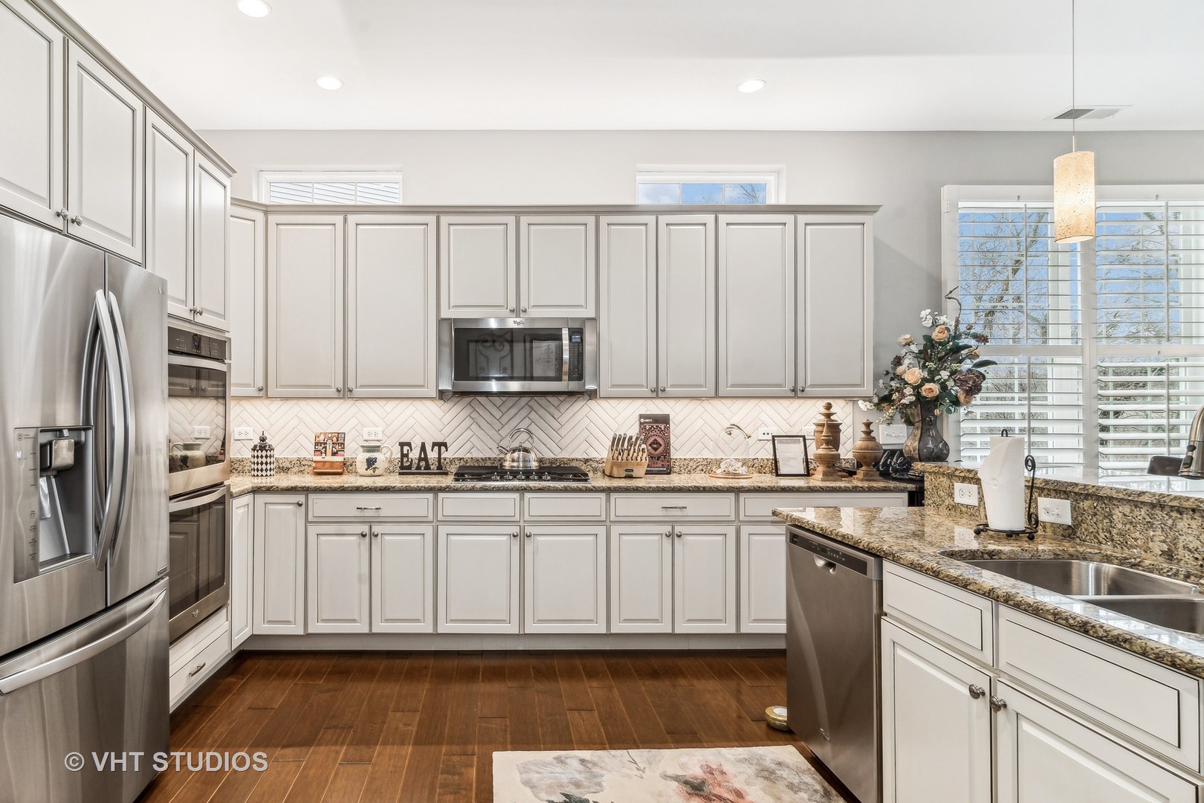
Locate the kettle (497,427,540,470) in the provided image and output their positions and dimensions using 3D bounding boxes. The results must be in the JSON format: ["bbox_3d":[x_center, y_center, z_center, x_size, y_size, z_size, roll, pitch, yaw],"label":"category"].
[{"bbox_3d":[-0.488,0.272,3.500,0.245,0.250,0.210,0,-1,-3],"label":"kettle"}]

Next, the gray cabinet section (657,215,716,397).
[{"bbox_3d":[0.485,-0.547,3.615,0.334,1.041,0.330,0,0,0],"label":"gray cabinet section"}]

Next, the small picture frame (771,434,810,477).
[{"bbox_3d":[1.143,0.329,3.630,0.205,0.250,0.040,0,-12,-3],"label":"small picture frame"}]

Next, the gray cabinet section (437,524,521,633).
[{"bbox_3d":[-0.647,0.930,3.450,0.440,0.571,0.580,0,0,0],"label":"gray cabinet section"}]

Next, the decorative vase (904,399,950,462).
[{"bbox_3d":[1.400,0.122,2.600,0.197,0.275,0.190,0,0,0],"label":"decorative vase"}]

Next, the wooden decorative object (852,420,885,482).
[{"bbox_3d":[1.505,0.272,3.390,0.175,0.332,0.175,0,-1,0],"label":"wooden decorative object"}]

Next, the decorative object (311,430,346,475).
[{"bbox_3d":[-1.665,0.310,3.670,0.215,0.265,0.120,0,-1,-2],"label":"decorative object"}]

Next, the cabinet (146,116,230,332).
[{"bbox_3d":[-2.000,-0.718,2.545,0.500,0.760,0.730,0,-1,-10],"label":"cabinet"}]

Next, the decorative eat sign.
[{"bbox_3d":[-1.073,0.343,3.635,0.302,0.195,0.055,0,-1,0],"label":"decorative eat sign"}]

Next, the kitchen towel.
[{"bbox_3d":[1.253,0.255,1.885,0.140,0.285,0.130,0,-1,18],"label":"kitchen towel"}]

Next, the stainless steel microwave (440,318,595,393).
[{"bbox_3d":[-0.495,-0.255,3.600,0.880,0.435,0.400,0,-1,0],"label":"stainless steel microwave"}]

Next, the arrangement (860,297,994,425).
[{"bbox_3d":[1.352,-0.170,2.510,0.530,0.520,0.430,0,-1,6],"label":"arrangement"}]

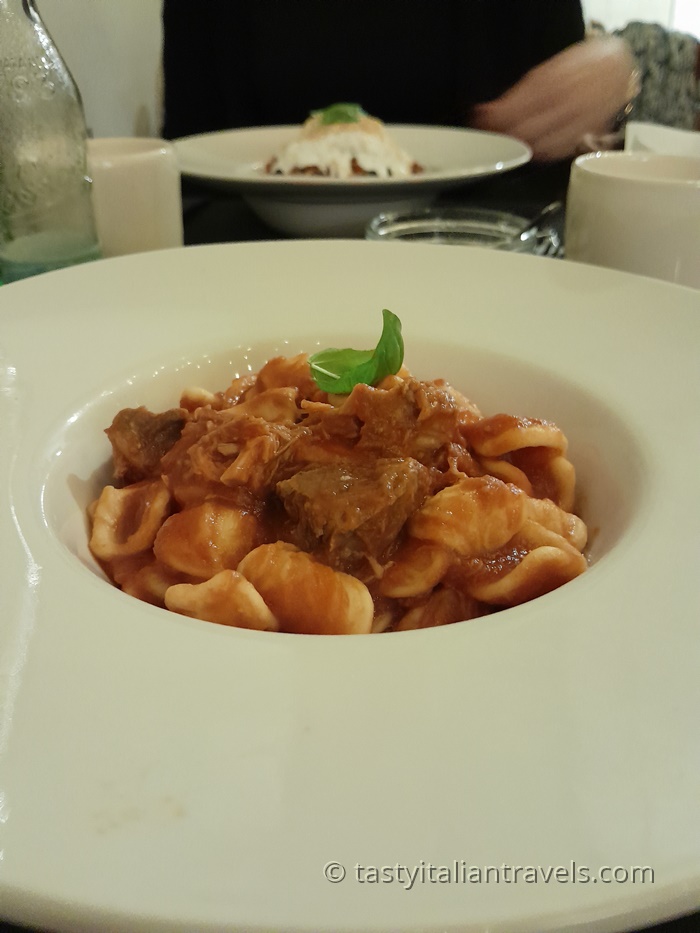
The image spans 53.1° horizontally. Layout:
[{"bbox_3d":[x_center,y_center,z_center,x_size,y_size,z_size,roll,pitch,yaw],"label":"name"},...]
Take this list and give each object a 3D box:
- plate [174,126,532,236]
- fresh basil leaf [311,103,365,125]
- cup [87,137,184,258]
[{"bbox_3d":[-0.006,-0.218,0.547,0.282,0.056,0.282,0,32,0],"label":"plate"},{"bbox_3d":[-0.008,-0.260,0.516,0.038,0.013,0.028,0,32,0],"label":"fresh basil leaf"},{"bbox_3d":[-0.125,-0.124,0.373,0.079,0.083,0.079,0,32,0],"label":"cup"}]

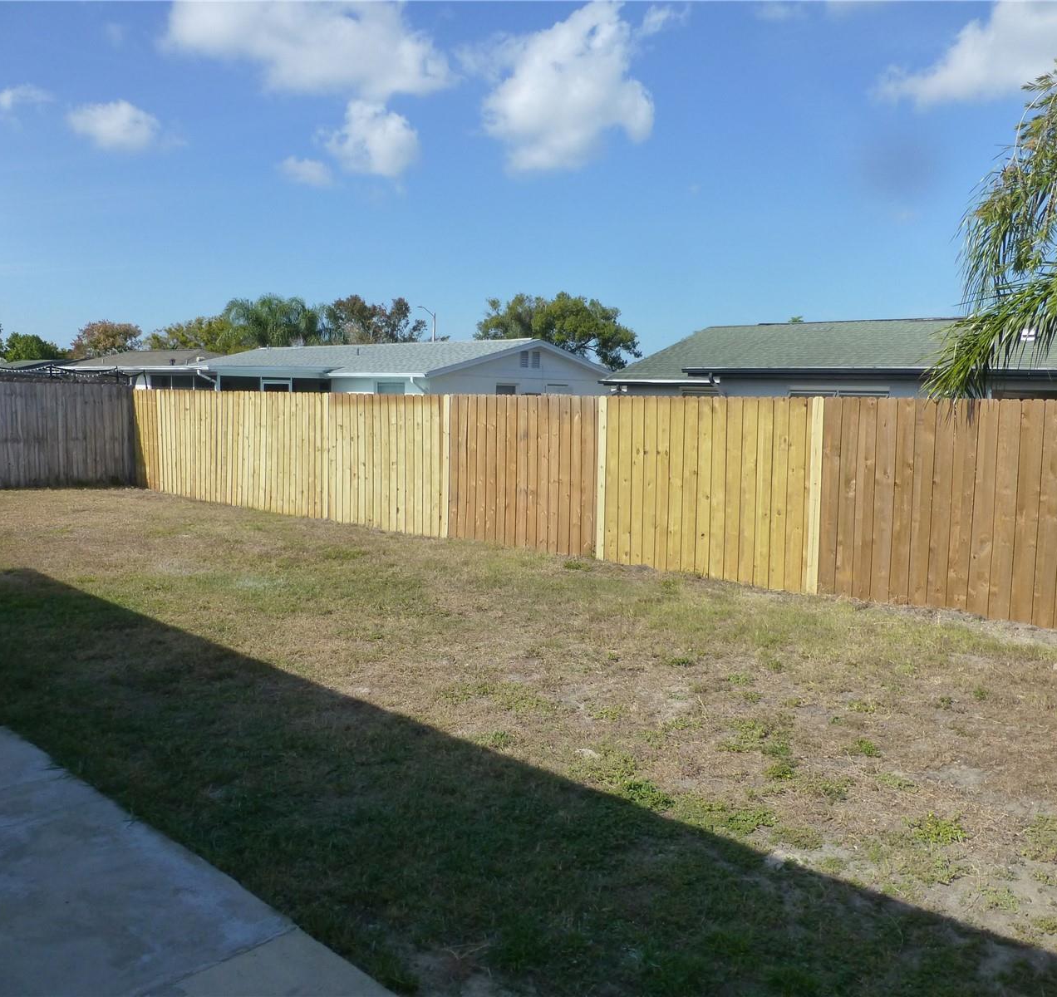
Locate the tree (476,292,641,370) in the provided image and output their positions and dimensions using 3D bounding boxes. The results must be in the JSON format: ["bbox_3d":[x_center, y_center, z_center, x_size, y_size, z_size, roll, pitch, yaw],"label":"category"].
[{"bbox_3d":[1.702,-8.182,53.440,9.310,7.400,8.840,1,7,2],"label":"tree"}]

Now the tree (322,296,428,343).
[{"bbox_3d":[-9.670,-8.990,58.454,6.530,7.630,6.530,-1,7,-9],"label":"tree"}]

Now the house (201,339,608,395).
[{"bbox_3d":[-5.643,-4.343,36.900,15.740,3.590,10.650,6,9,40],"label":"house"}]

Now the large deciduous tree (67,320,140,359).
[{"bbox_3d":[-30.293,-9.534,66.386,5.170,6.490,5.170,-3,7,-24],"label":"large deciduous tree"}]

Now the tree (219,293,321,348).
[{"bbox_3d":[-15.584,-8.705,56.443,6.060,7.440,6.060,-1,7,-15],"label":"tree"}]

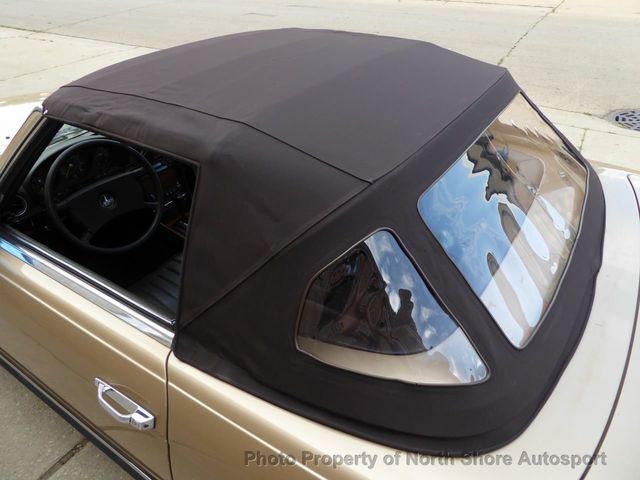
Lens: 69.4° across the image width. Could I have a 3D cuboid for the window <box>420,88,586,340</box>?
[{"bbox_3d":[0.535,-0.141,1.185,0.370,0.060,0.930,49,46,0],"label":"window"}]

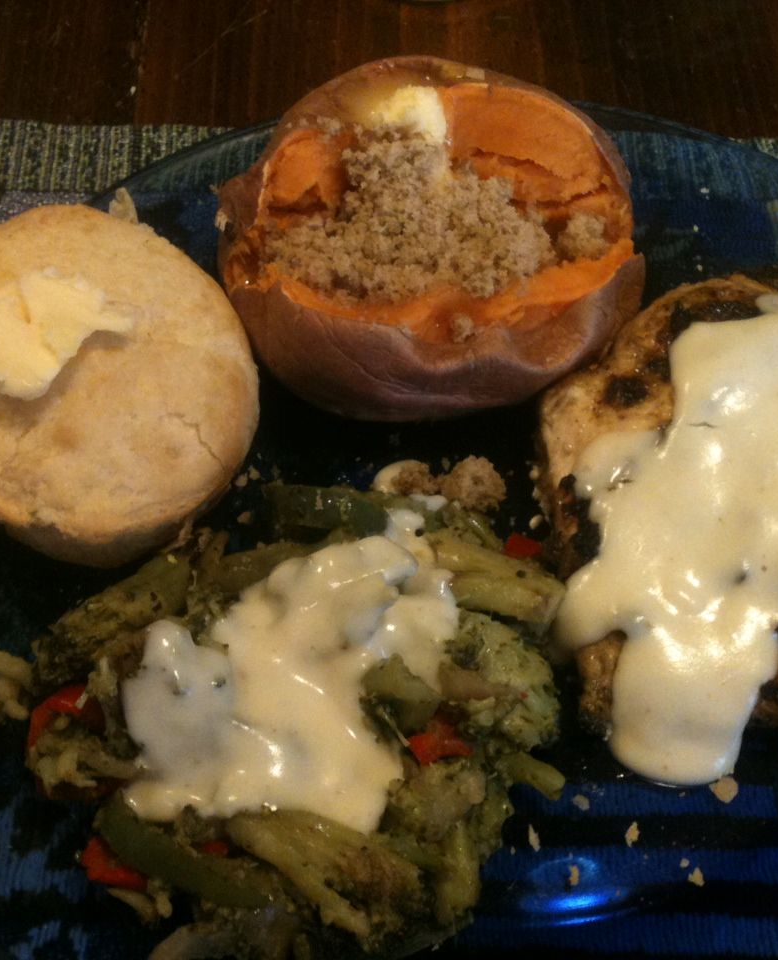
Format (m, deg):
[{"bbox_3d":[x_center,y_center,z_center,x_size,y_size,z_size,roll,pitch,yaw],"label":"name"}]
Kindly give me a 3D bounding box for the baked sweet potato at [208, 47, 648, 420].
[{"bbox_3d":[0.010,-0.056,0.299,0.099,0.068,0.089,1,56,-1],"label":"baked sweet potato"}]

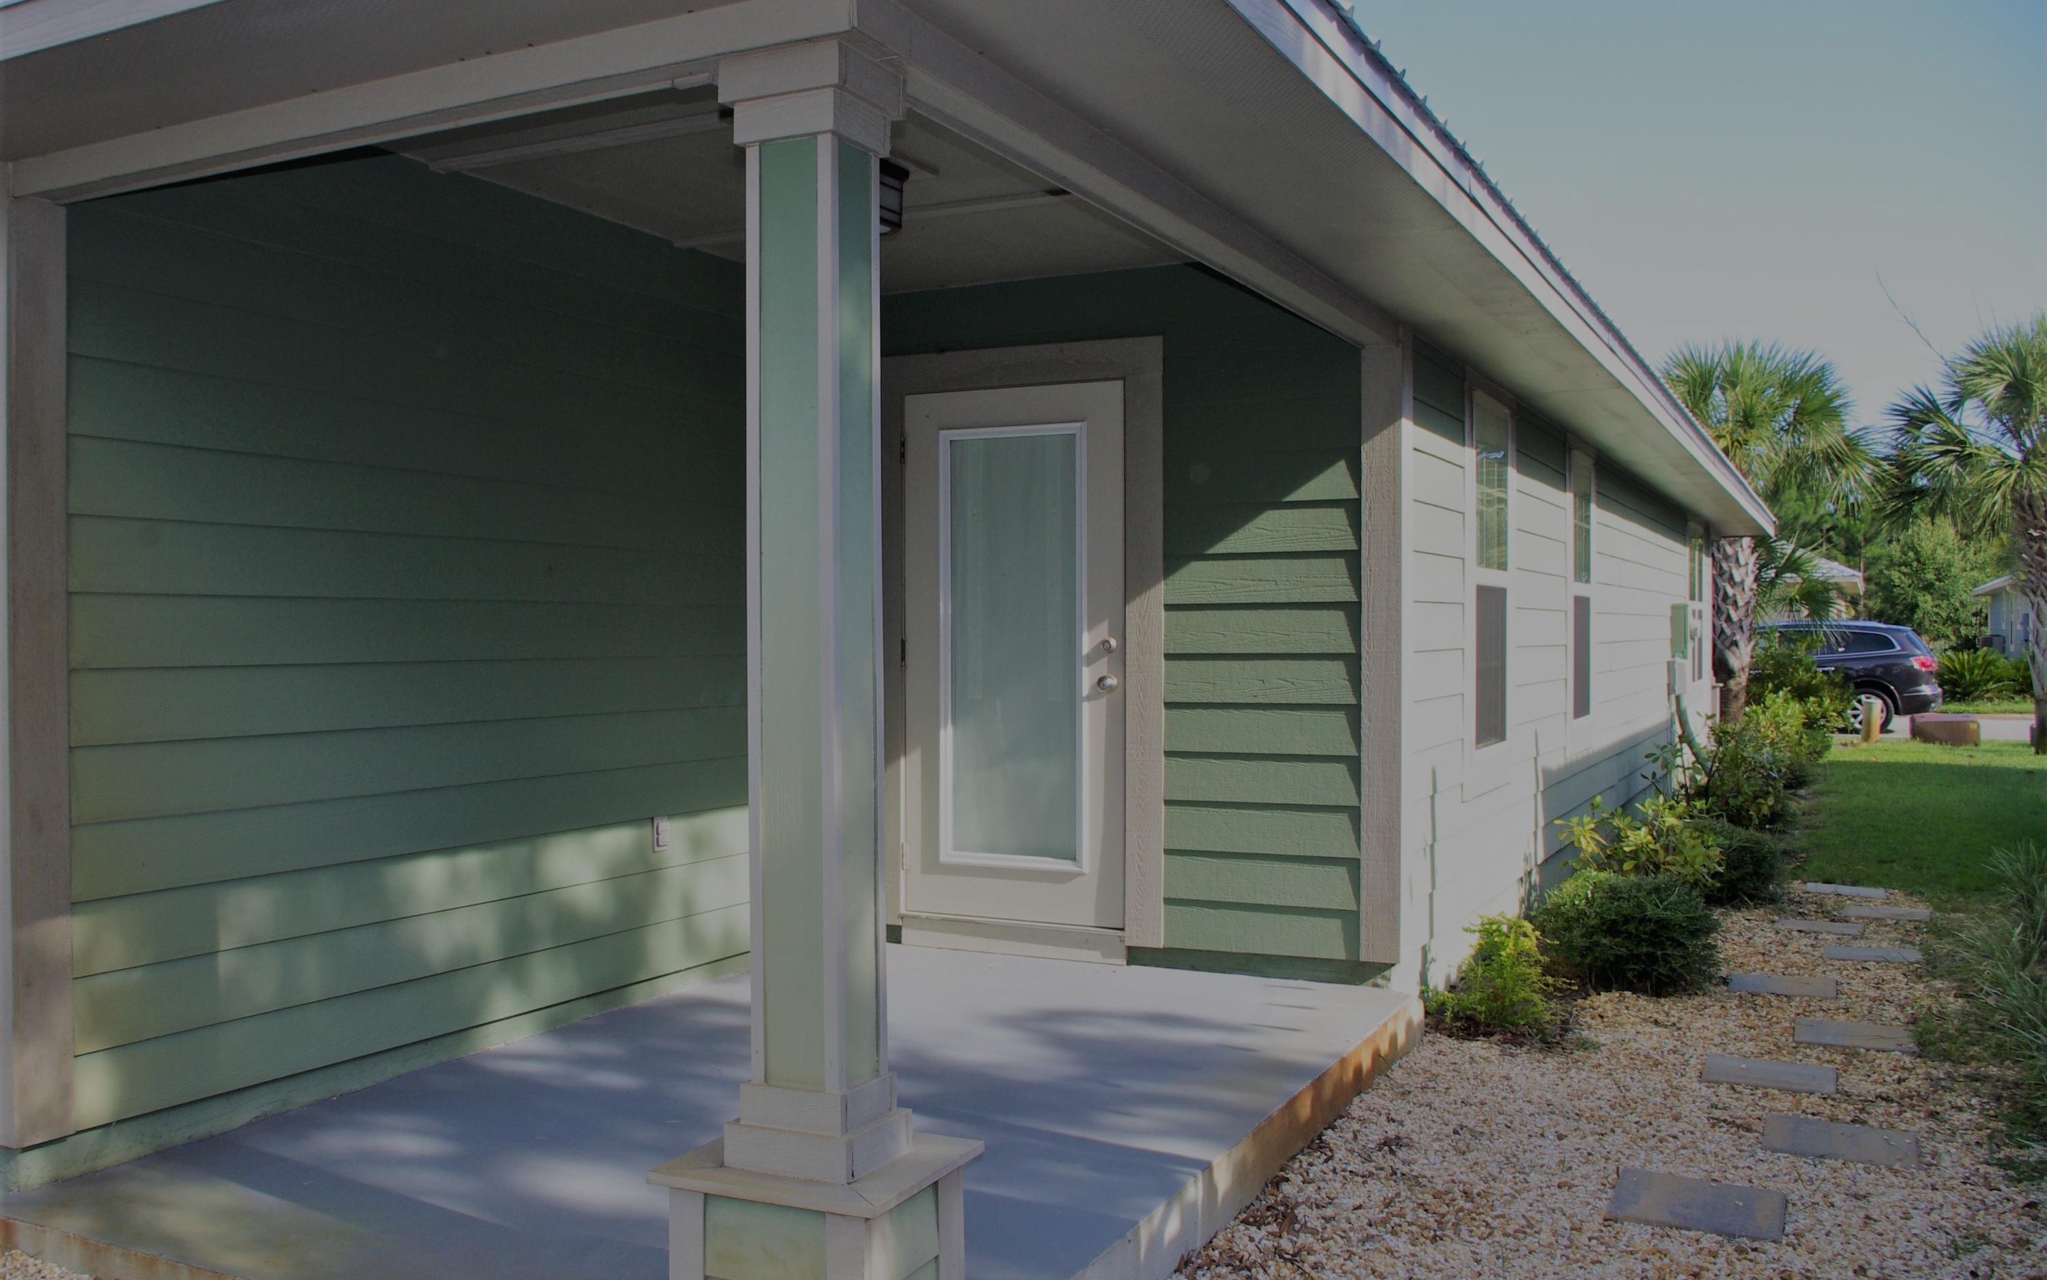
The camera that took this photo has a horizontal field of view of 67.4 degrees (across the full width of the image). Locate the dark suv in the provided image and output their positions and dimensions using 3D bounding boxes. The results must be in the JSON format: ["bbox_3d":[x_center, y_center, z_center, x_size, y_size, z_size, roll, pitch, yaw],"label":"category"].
[{"bbox_3d":[12.670,0.585,25.900,5.050,1.800,2.000,0,0,32],"label":"dark suv"}]

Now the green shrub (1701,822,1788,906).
[{"bbox_3d":[3.790,1.165,8.250,0.650,0.410,0.630,0,0,29],"label":"green shrub"}]

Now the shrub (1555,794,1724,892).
[{"bbox_3d":[2.930,1.050,7.300,0.720,0.640,0.760,0,0,29],"label":"shrub"}]

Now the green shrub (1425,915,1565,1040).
[{"bbox_3d":[1.690,1.180,5.500,0.450,0.410,0.450,0,0,29],"label":"green shrub"}]

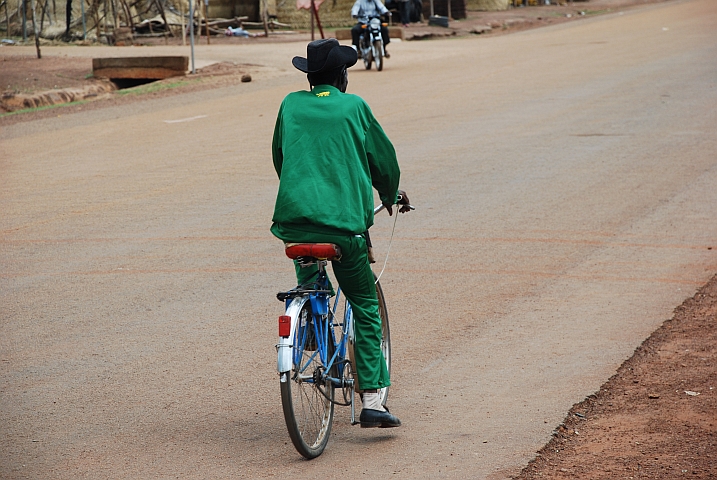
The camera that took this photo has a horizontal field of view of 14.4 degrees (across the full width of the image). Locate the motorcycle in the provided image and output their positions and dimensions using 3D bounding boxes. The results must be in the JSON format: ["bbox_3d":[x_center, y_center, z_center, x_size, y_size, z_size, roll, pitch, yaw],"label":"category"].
[{"bbox_3d":[0.300,-3.811,54.702,0.750,1.060,1.960,-1,6,-10],"label":"motorcycle"}]

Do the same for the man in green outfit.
[{"bbox_3d":[-0.081,-0.038,12.149,0.570,1.660,0.680,1,6,15],"label":"man in green outfit"}]

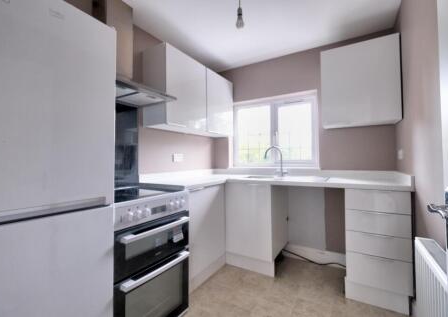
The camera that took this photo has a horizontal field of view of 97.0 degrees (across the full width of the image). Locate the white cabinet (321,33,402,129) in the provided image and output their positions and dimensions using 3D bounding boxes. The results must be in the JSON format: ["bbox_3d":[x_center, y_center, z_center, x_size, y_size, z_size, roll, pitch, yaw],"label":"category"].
[{"bbox_3d":[1.281,-0.684,1.915,0.591,0.719,0.305,-1,0,30],"label":"white cabinet"}]

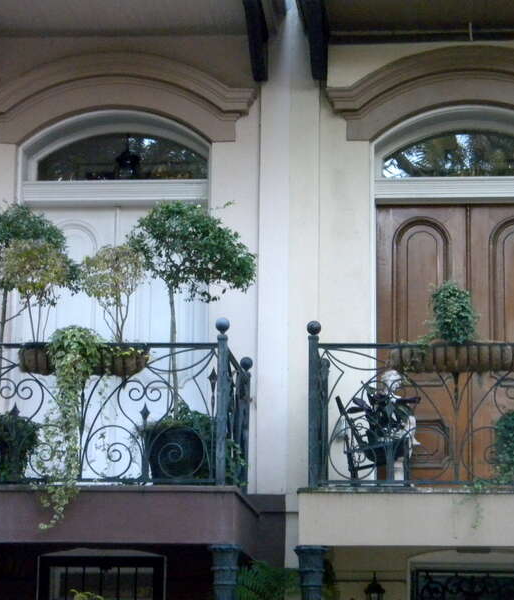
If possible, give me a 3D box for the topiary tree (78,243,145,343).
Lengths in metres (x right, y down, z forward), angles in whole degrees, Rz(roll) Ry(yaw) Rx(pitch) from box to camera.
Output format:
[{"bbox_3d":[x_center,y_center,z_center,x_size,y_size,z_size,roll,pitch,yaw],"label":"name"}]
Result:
[{"bbox_3d":[-0.989,-0.053,13.342,0.467,0.694,0.420,0,-12,5],"label":"topiary tree"}]

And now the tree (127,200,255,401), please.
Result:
[{"bbox_3d":[-0.461,0.003,13.793,0.906,1.448,0.800,0,-12,5],"label":"tree"}]

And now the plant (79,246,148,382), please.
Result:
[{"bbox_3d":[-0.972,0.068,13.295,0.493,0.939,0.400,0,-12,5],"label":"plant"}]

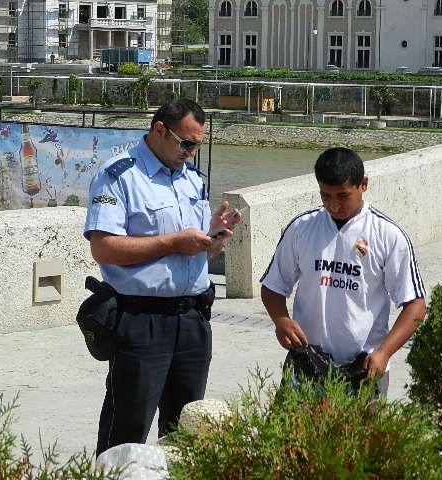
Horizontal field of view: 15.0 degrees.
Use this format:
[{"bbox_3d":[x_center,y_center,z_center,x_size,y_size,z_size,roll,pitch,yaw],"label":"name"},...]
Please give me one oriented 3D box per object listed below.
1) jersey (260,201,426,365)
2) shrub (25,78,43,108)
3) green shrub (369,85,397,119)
[{"bbox_3d":[0.435,0.166,6.020,0.590,0.650,0.320,3,7,20],"label":"jersey"},{"bbox_3d":[-14.410,-11.319,130.000,1.391,2.318,1.391,1,6,0],"label":"shrub"},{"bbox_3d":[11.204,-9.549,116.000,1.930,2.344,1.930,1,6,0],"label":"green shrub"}]

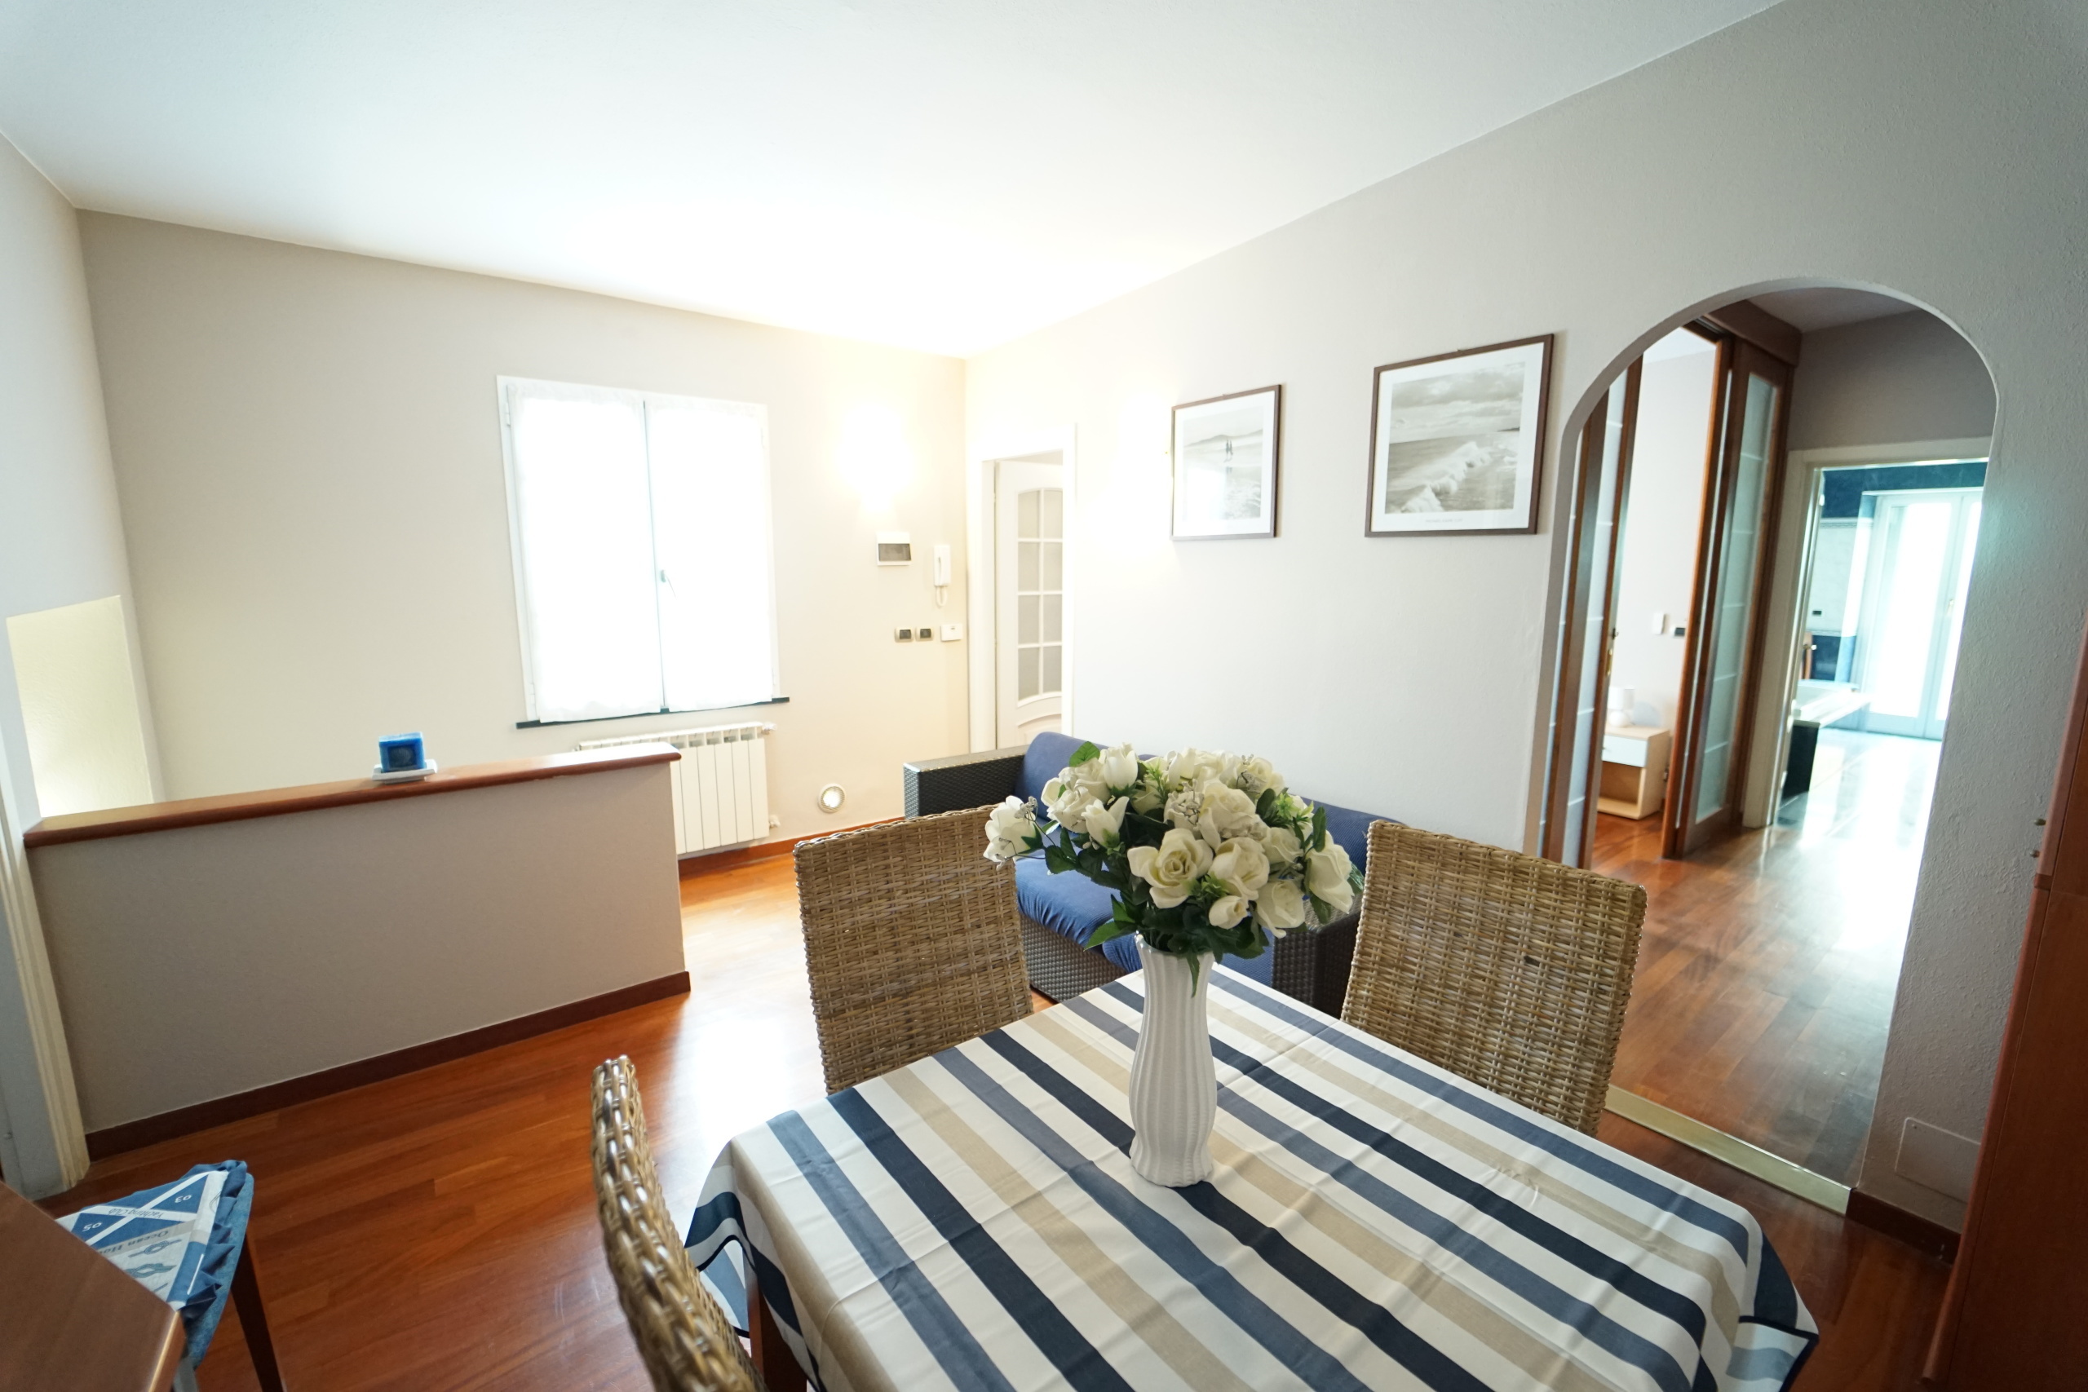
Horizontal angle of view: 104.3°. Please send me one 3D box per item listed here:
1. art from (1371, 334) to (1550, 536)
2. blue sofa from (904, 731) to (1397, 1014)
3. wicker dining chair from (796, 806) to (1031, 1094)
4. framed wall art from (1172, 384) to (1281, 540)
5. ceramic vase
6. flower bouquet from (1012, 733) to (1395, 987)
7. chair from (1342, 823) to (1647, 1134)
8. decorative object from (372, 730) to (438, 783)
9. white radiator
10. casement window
[{"bbox_3d":[1.205,-0.738,2.400,0.025,0.524,0.527,-7,11,-35],"label":"art"},{"bbox_3d":[0.361,0.668,2.979,0.890,0.710,2.100,-7,11,-35],"label":"blue sofa"},{"bbox_3d":[-0.136,0.770,1.513,0.460,0.965,0.560,-6,10,-30],"label":"wicker dining chair"},{"bbox_3d":[0.689,-0.870,3.118,0.025,0.527,0.535,-7,11,-35],"label":"framed wall art"},{"bbox_3d":[0.152,0.426,0.980,0.108,0.296,0.108,0,9,0],"label":"ceramic vase"},{"bbox_3d":[0.139,0.186,0.945,0.410,0.255,0.370,0,9,0],"label":"flower bouquet"},{"bbox_3d":[0.619,0.788,1.371,0.560,0.965,0.460,-8,12,-40],"label":"chair"},{"bbox_3d":[-1.910,0.186,2.428,0.145,0.128,0.135,-7,11,-35],"label":"decorative object"},{"bbox_3d":[-1.751,0.463,3.921,0.830,0.585,0.100,-7,11,-35],"label":"white radiator"},{"bbox_3d":[-1.829,-0.663,3.807,1.110,1.450,0.080,-7,11,-35],"label":"casement window"}]

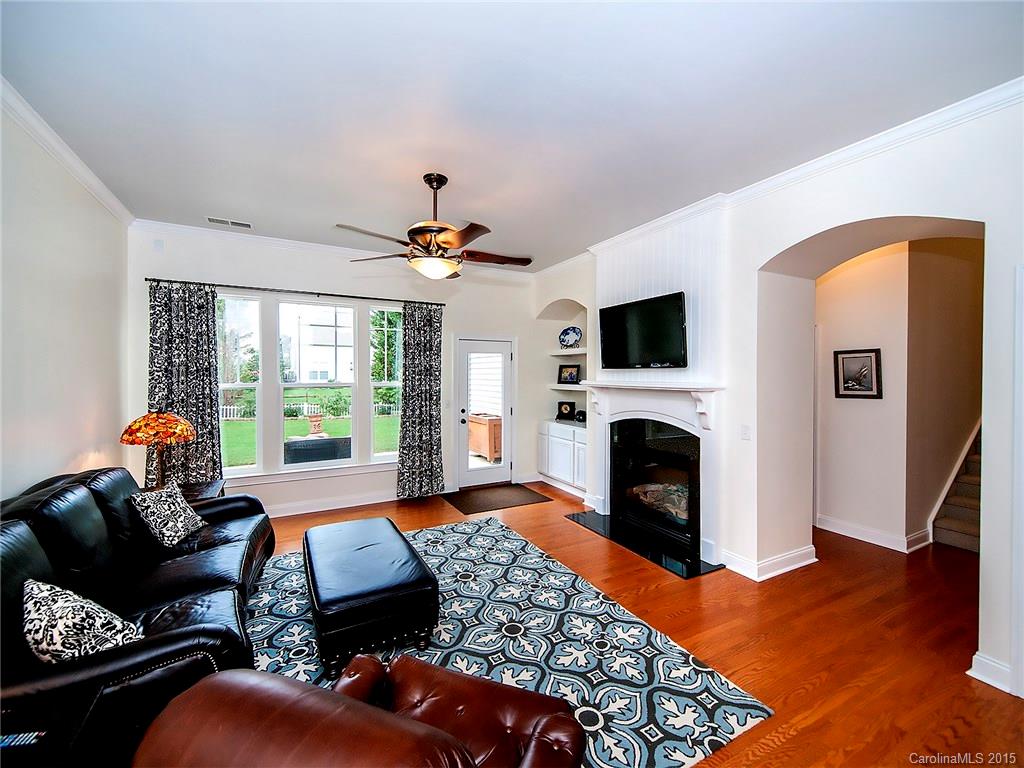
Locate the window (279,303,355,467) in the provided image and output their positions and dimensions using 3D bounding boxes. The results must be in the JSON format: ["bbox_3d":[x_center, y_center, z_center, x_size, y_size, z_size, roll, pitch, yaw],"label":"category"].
[{"bbox_3d":[-2.236,0.011,4.801,0.782,1.848,0.080,-1,2,-29],"label":"window"}]

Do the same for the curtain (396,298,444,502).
[{"bbox_3d":[-1.149,0.211,5.266,0.615,2.460,0.120,-1,2,-29],"label":"curtain"}]

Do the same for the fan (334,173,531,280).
[{"bbox_3d":[-0.559,-1.161,3.031,1.450,0.750,1.430,-1,1,-28],"label":"fan"}]

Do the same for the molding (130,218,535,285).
[{"bbox_3d":[-1.619,-1.525,5.005,4.590,0.102,0.090,-1,2,-29],"label":"molding"}]

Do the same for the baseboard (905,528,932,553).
[{"bbox_3d":[3.742,1.440,3.820,0.490,0.140,0.022,-1,2,-29],"label":"baseboard"}]

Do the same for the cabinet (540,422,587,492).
[{"bbox_3d":[0.905,0.932,5.759,0.580,0.785,1.320,-1,2,-29],"label":"cabinet"}]

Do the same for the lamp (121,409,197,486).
[{"bbox_3d":[-2.860,0.554,3.345,0.474,0.655,0.474,-1,2,-29],"label":"lamp"}]

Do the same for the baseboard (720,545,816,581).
[{"bbox_3d":[2.119,1.405,3.402,0.820,0.150,0.290,-1,1,-28],"label":"baseboard"}]

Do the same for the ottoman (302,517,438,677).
[{"bbox_3d":[-0.977,1.286,2.711,0.650,0.420,1.160,-1,1,-28],"label":"ottoman"}]

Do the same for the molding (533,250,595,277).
[{"bbox_3d":[0.643,-1.532,5.520,0.100,0.102,1.400,-1,2,-29],"label":"molding"}]

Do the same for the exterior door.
[{"bbox_3d":[-0.368,0.412,5.894,0.830,2.030,0.050,-1,1,-28],"label":"exterior door"}]

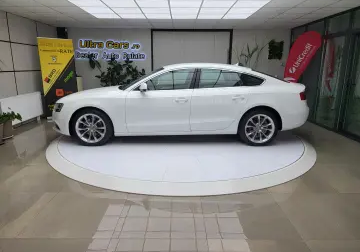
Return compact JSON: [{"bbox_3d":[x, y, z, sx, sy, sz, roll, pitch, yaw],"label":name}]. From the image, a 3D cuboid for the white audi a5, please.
[{"bbox_3d":[0.020,-0.525,4.918,4.710,1.390,1.850,0,13,0],"label":"white audi a5"}]

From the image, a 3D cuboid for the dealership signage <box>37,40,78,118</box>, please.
[{"bbox_3d":[-3.280,-1.269,6.809,0.850,2.100,0.150,-7,15,-29],"label":"dealership signage"}]

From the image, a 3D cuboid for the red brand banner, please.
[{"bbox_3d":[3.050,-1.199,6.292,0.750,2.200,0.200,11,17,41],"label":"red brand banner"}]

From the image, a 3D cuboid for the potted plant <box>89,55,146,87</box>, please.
[{"bbox_3d":[-1.750,-1.123,7.130,1.550,1.680,1.200,0,13,0],"label":"potted plant"}]

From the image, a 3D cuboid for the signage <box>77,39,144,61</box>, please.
[{"bbox_3d":[-2.100,-2.303,7.576,2.150,0.600,0.080,0,13,0],"label":"signage"}]

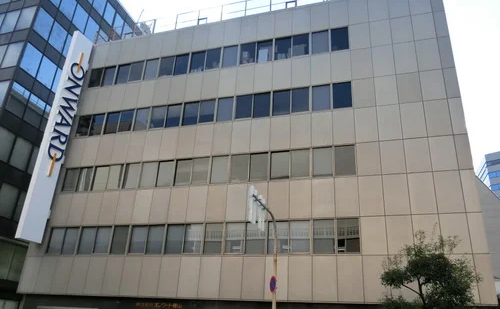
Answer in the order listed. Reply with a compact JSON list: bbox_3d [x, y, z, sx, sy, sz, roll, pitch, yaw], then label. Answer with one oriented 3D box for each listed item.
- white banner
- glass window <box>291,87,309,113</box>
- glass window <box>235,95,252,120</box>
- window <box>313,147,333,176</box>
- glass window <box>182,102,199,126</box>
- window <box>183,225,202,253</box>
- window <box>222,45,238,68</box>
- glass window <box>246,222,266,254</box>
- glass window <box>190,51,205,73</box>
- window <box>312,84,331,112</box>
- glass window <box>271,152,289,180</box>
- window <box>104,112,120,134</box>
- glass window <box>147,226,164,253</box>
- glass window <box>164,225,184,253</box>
[{"bbox_3d":[-11.005,-1.500,24.154,0.320,13.046,1.398,-5,-25,18],"label":"white banner"},{"bbox_3d":[2.723,-2.898,22.587,1.012,1.573,0.100,-5,-24,17],"label":"glass window"},{"bbox_3d":[-0.315,-2.539,22.062,0.892,1.421,0.100,-5,-26,18],"label":"glass window"},{"bbox_3d":[3.363,0.305,19.378,0.896,1.438,0.100,-5,-26,18],"label":"window"},{"bbox_3d":[-3.227,-2.208,23.108,0.927,1.442,0.100,-5,-25,18],"label":"glass window"},{"bbox_3d":[-2.647,3.981,19.806,1.003,1.445,0.090,-5,-25,18],"label":"window"},{"bbox_3d":[-1.094,-5.548,23.922,0.927,1.442,0.100,-5,-25,18],"label":"window"},{"bbox_3d":[0.302,3.850,19.432,0.950,1.470,0.100,-5,-25,18],"label":"glass window"},{"bbox_3d":[-3.008,-5.302,24.117,0.901,1.411,0.090,-5,-25,18],"label":"glass window"},{"bbox_3d":[3.600,-2.809,20.962,0.927,1.442,0.100,-5,-25,18],"label":"window"},{"bbox_3d":[1.427,0.504,19.978,0.892,1.428,0.100,-5,-26,18],"label":"glass window"},{"bbox_3d":[-8.551,-1.975,26.144,1.012,1.573,0.100,-5,-24,17],"label":"window"},{"bbox_3d":[-4.751,4.274,21.062,0.950,1.470,0.100,-5,-25,18],"label":"glass window"},{"bbox_3d":[-3.623,4.122,20.268,0.927,1.442,0.100,-5,-25,18],"label":"glass window"}]

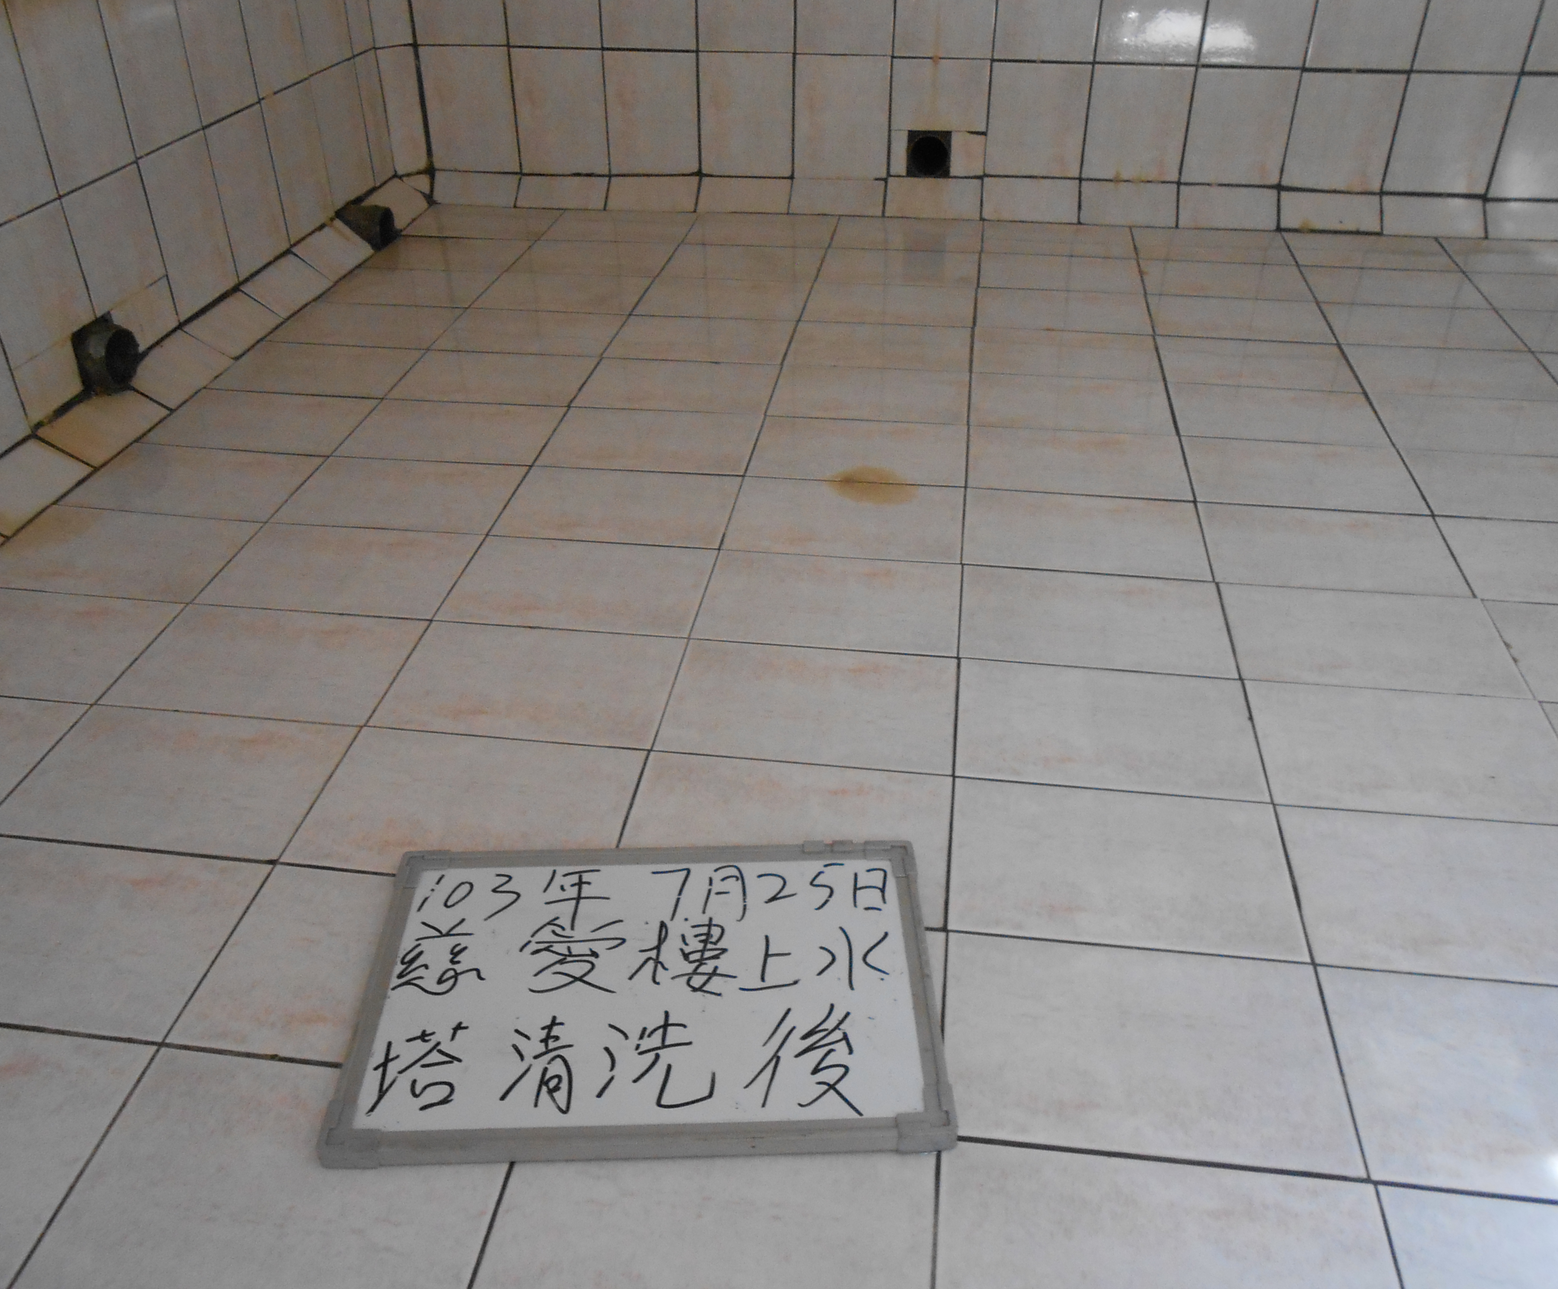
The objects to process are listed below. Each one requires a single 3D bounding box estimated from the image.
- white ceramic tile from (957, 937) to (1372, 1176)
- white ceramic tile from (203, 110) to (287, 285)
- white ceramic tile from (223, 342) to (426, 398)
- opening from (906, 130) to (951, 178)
[{"bbox_3d":[0.280,0.314,1.009,0.300,0.010,0.198,4,35,7],"label":"white ceramic tile"},{"bbox_3d":[-0.930,-0.791,2.259,0.010,0.257,0.200,4,35,7],"label":"white ceramic tile"},{"bbox_3d":[-0.746,-0.448,2.114,0.293,0.010,0.199,4,35,7],"label":"white ceramic tile"},{"bbox_3d":[0.320,-1.046,2.744,0.090,0.095,0.050,4,35,7],"label":"opening"}]

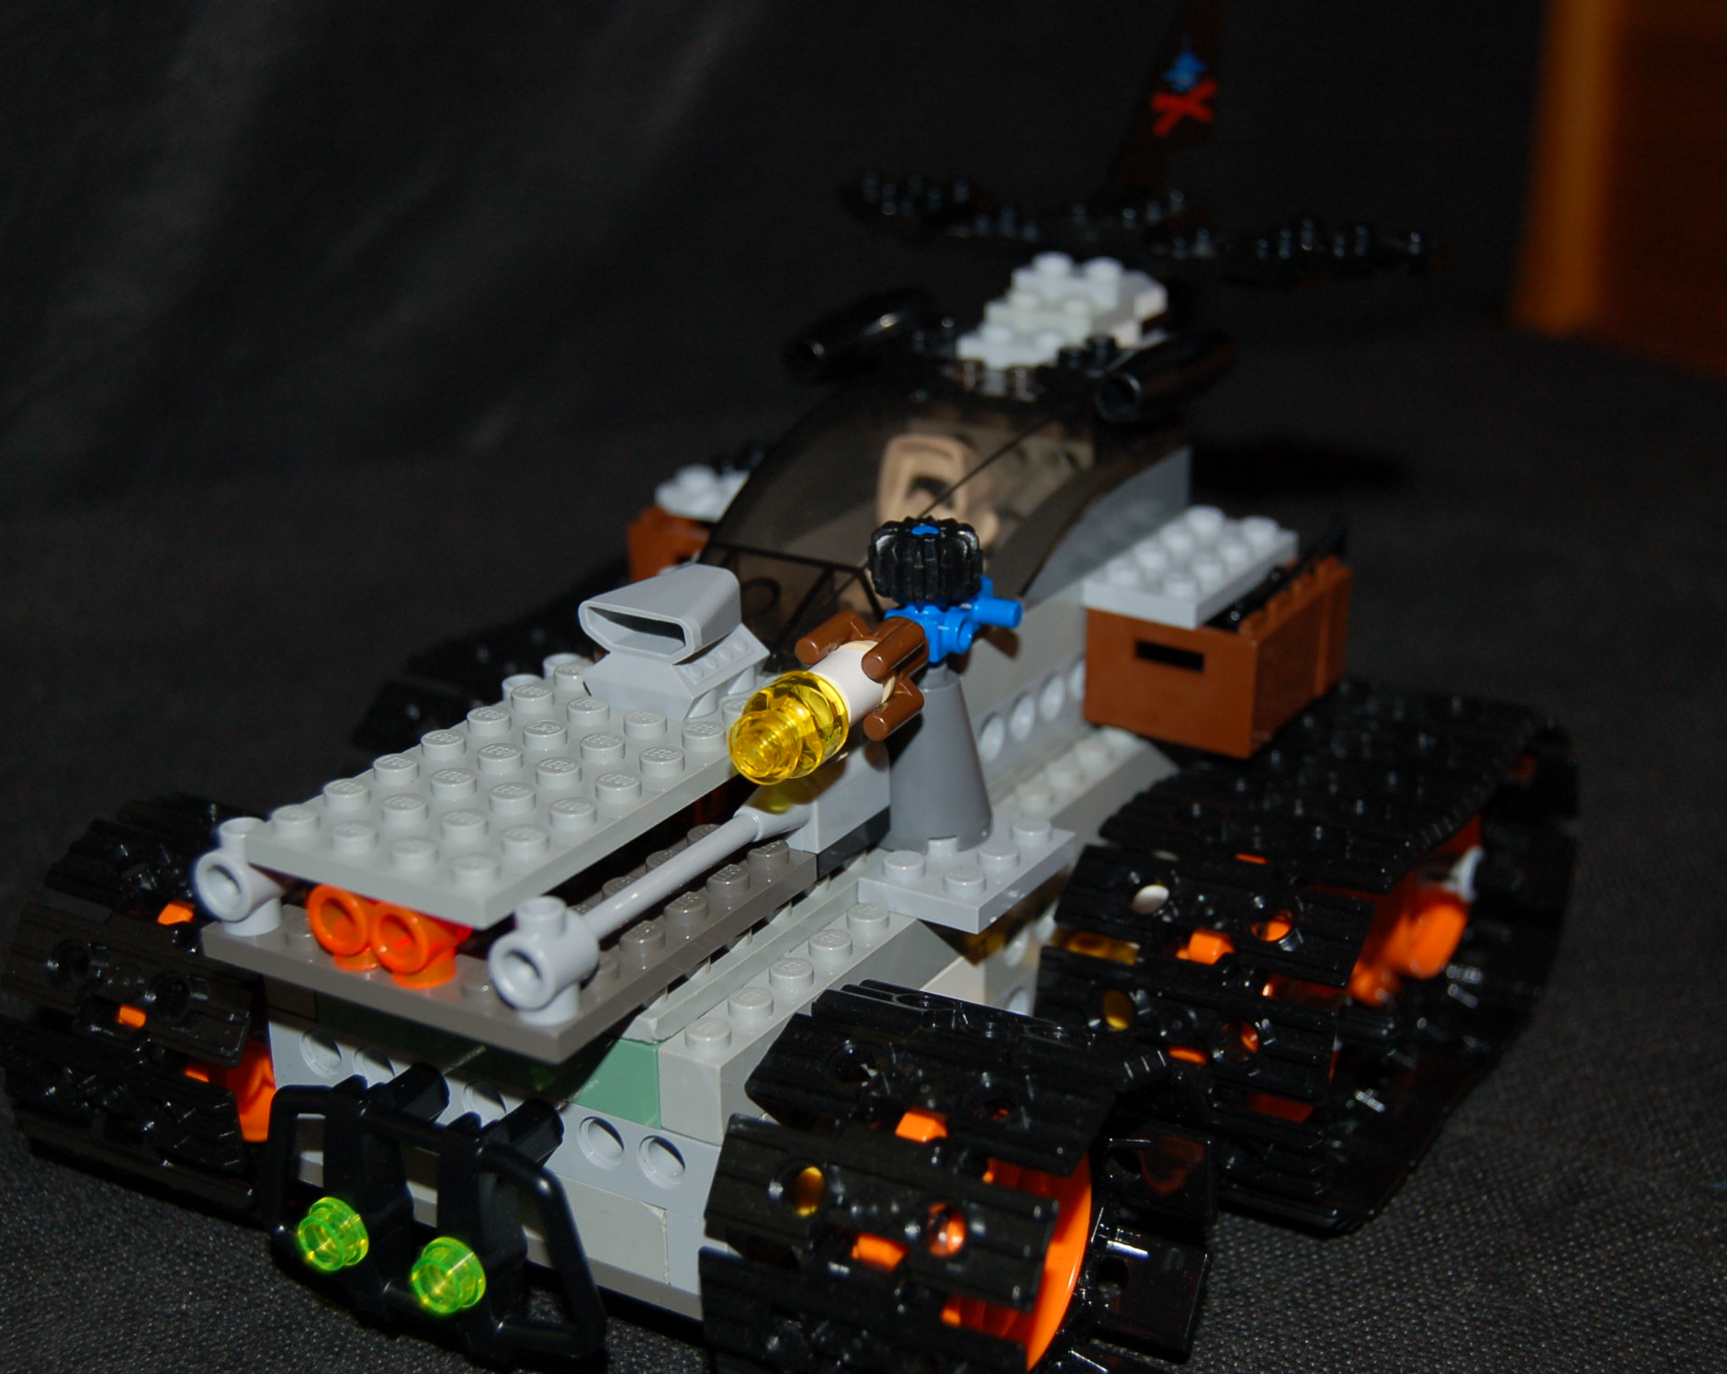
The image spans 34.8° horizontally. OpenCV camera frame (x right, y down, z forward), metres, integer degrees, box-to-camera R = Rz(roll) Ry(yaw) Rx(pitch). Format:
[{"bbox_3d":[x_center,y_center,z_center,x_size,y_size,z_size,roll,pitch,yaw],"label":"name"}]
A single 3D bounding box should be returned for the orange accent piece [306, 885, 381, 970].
[{"bbox_3d":[-0.052,0.024,0.289,0.008,0.010,0.009,11,25,30],"label":"orange accent piece"}]

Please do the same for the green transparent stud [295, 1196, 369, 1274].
[{"bbox_3d":[-0.058,0.059,0.300,0.008,0.008,0.004,12,25,30],"label":"green transparent stud"}]

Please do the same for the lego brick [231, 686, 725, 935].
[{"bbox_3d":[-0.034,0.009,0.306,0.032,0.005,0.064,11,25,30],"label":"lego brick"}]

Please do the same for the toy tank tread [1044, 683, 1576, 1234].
[{"bbox_3d":[0.063,0.033,0.373,0.039,0.047,0.092,12,25,30],"label":"toy tank tread"}]

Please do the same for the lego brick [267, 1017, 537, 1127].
[{"bbox_3d":[-0.040,0.046,0.309,0.064,0.011,0.008,11,25,30],"label":"lego brick"}]

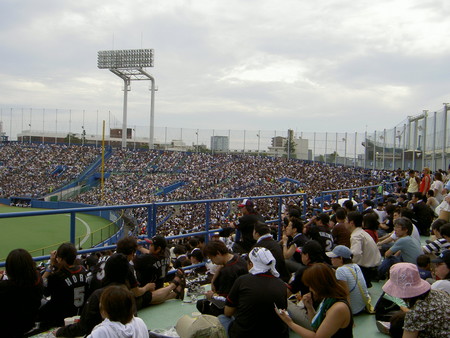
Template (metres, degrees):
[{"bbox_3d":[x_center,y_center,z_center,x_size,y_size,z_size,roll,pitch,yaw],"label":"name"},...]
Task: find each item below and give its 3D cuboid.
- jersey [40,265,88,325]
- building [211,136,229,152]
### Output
[{"bbox_3d":[-1.587,1.249,4.400,0.300,0.590,0.450,2,0,41],"label":"jersey"},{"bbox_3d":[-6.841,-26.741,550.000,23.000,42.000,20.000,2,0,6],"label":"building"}]

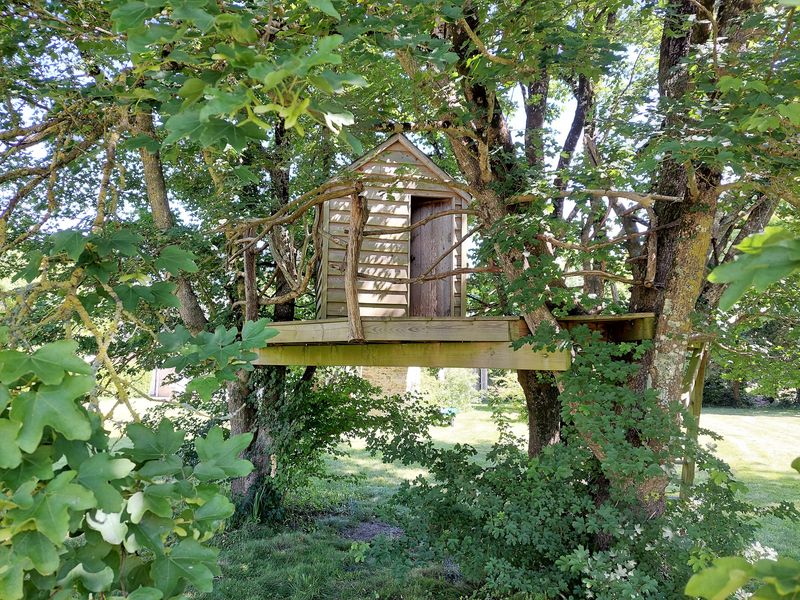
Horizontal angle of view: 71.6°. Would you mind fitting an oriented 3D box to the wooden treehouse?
[{"bbox_3d":[0.130,-0.430,5.050,3.200,2.070,2.600,1,-5,-7],"label":"wooden treehouse"}]

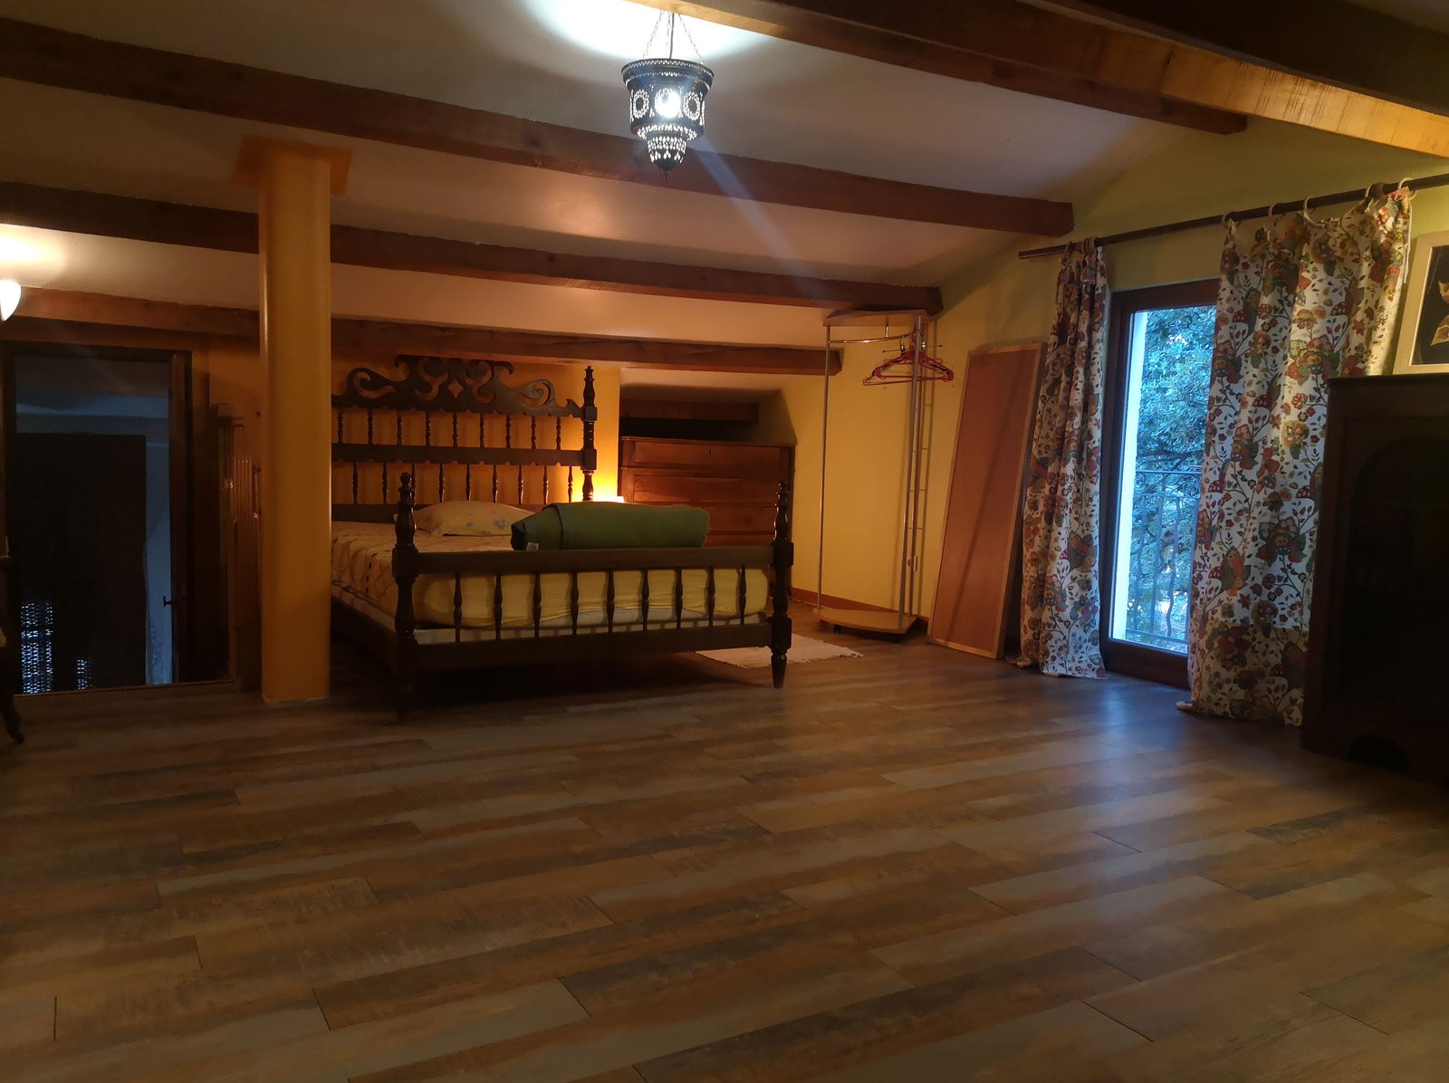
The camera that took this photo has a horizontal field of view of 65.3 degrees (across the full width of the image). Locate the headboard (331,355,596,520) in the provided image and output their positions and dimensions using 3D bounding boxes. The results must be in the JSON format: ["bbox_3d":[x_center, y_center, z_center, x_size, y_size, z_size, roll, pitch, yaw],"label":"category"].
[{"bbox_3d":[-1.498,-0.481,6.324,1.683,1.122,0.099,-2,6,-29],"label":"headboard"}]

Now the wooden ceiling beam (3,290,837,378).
[{"bbox_3d":[-1.297,-1.066,5.956,4.675,0.165,0.165,-2,6,-29],"label":"wooden ceiling beam"}]

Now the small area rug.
[{"bbox_3d":[0.121,0.532,6.022,0.737,0.017,1.122,-2,6,-29],"label":"small area rug"}]

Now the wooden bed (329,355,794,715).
[{"bbox_3d":[-0.987,-0.194,5.464,1.694,1.507,2.178,-1,6,-28],"label":"wooden bed"}]

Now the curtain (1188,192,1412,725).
[{"bbox_3d":[2.205,-0.275,4.402,0.176,2.035,0.781,-2,6,-29],"label":"curtain"}]

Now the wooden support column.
[{"bbox_3d":[-1.705,-0.432,4.468,0.385,2.134,0.385,-2,6,-29],"label":"wooden support column"}]

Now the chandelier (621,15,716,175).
[{"bbox_3d":[-0.180,-1.438,3.616,0.286,0.520,0.286,1,5,0],"label":"chandelier"}]

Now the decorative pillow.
[{"bbox_3d":[-1.267,-0.138,5.858,0.726,0.143,0.616,-2,6,-29],"label":"decorative pillow"}]

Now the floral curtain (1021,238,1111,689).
[{"bbox_3d":[1.650,-0.388,5.396,0.165,2.035,0.484,-2,6,-29],"label":"floral curtain"}]

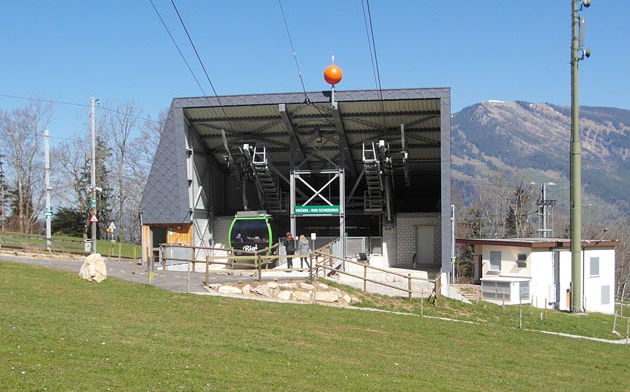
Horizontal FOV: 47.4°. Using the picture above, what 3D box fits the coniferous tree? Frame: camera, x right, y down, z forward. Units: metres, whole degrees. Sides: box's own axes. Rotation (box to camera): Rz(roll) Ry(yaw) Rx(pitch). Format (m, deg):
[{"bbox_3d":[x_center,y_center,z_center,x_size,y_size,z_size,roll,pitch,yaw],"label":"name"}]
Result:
[{"bbox_3d":[-19.978,-0.861,65.000,3.300,9.500,3.300,0,-1,0],"label":"coniferous tree"}]

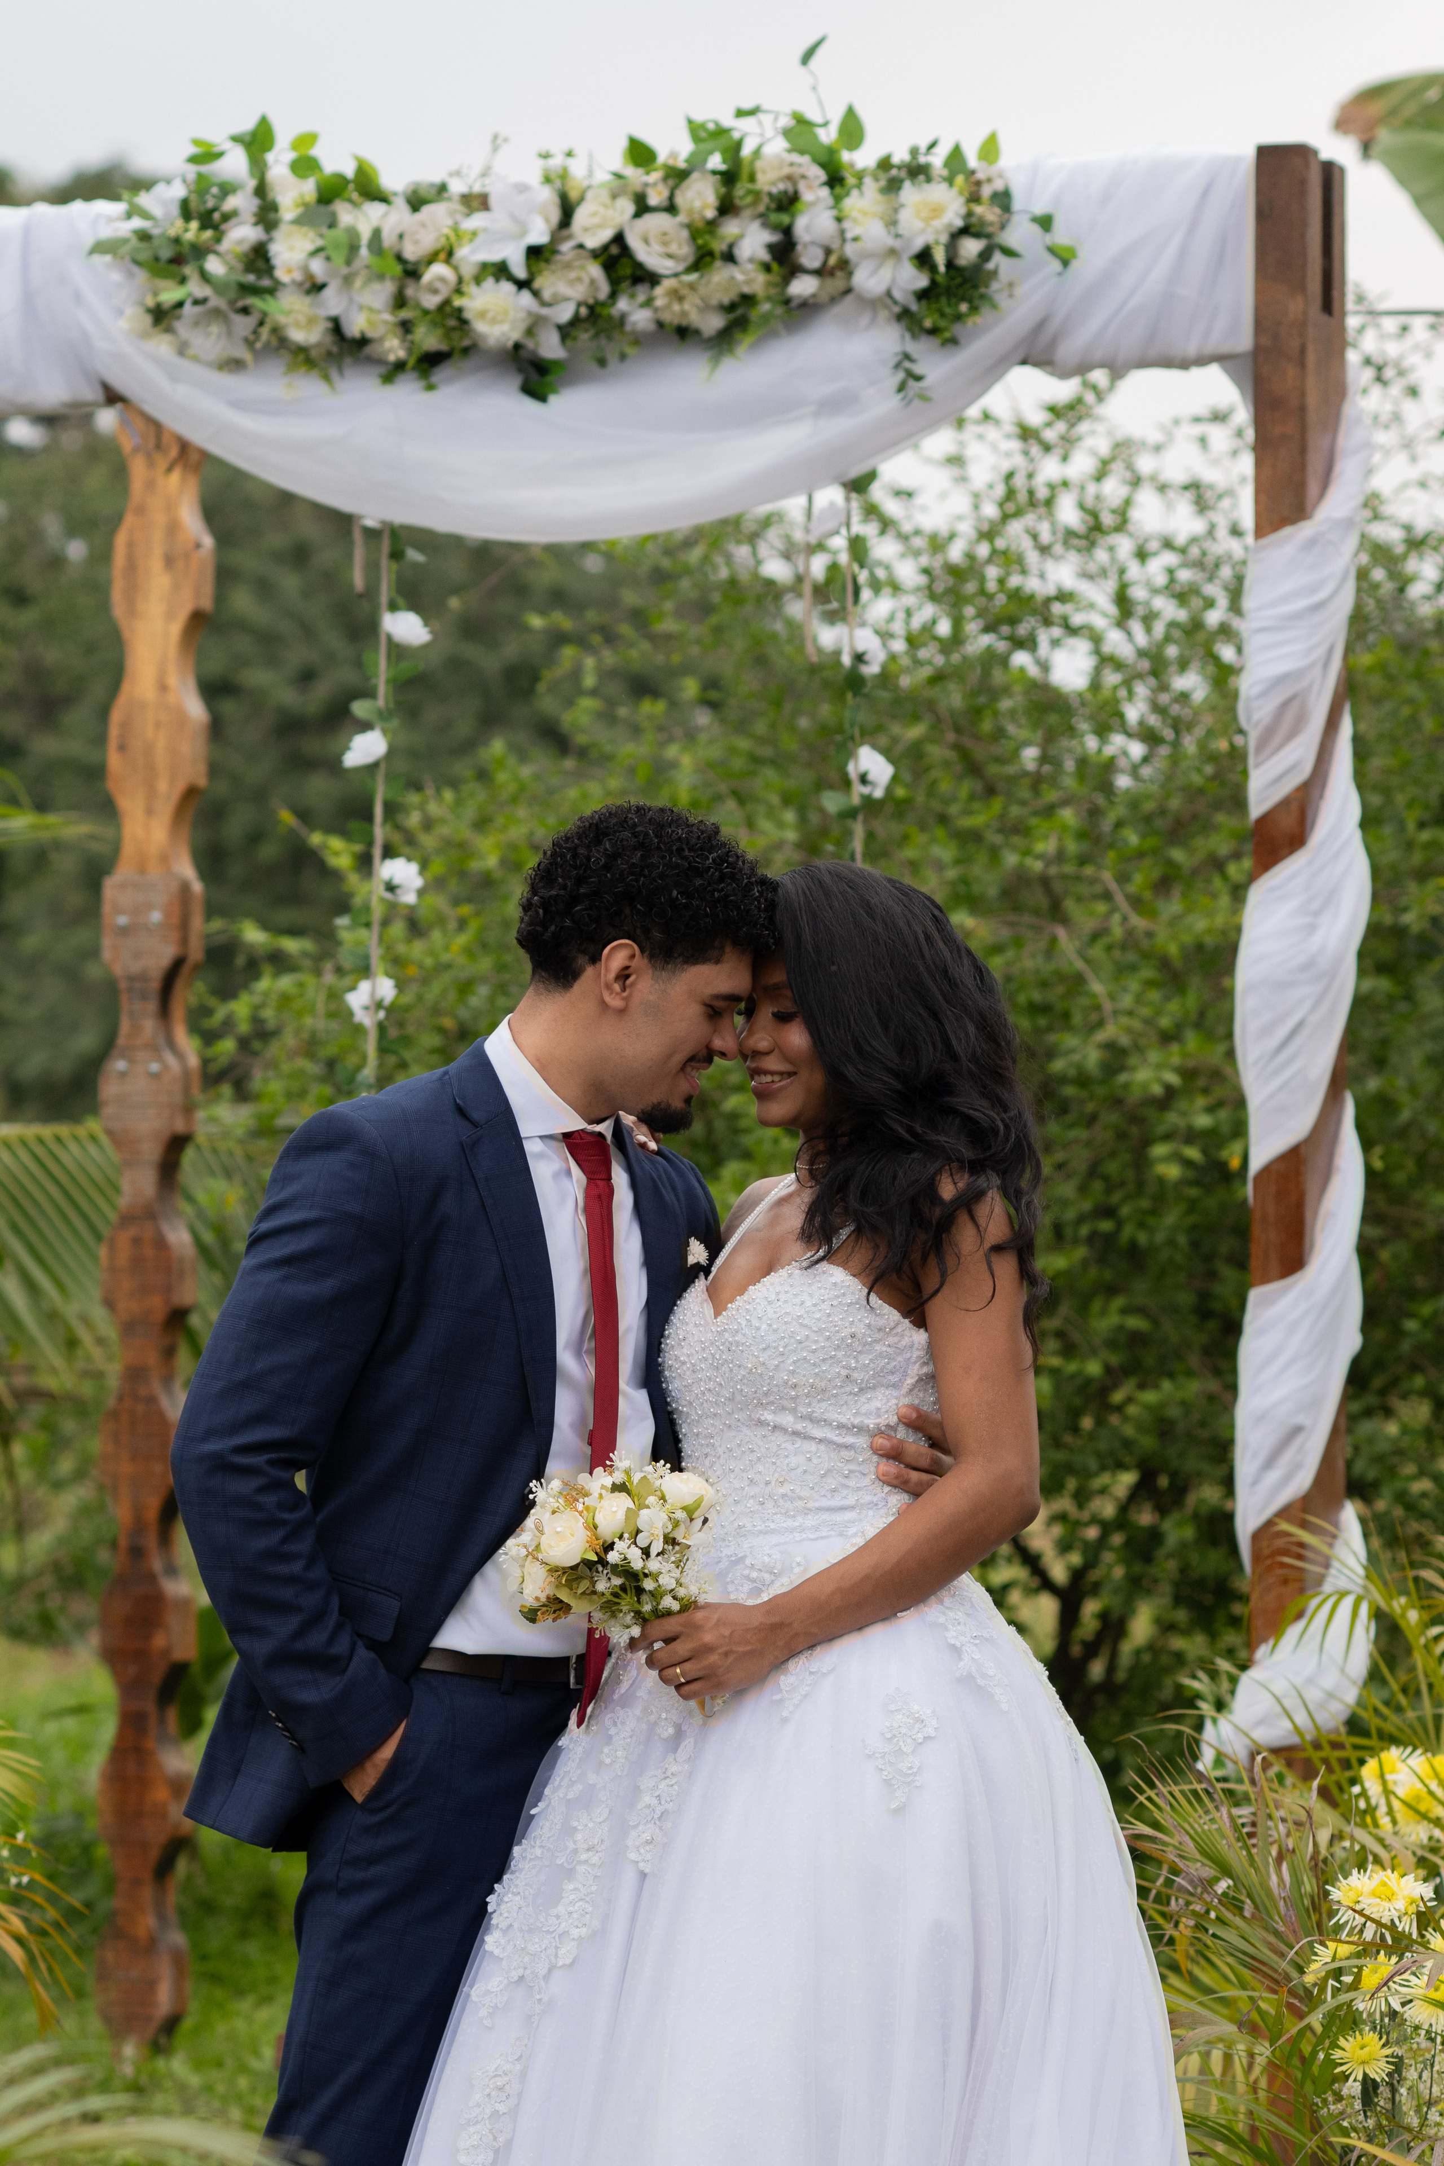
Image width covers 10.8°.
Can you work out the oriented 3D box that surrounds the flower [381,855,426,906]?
[{"bbox_3d":[-0.394,-0.250,9.402,0.054,0.060,0.052,0,0,-30],"label":"flower"}]

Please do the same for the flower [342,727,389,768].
[{"bbox_3d":[-0.441,-0.413,9.424,0.058,0.052,0.052,0,0,37],"label":"flower"}]

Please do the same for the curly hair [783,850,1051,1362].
[{"bbox_3d":[0.166,0.024,6.580,0.250,0.430,0.250,0,0,-37],"label":"curly hair"}]

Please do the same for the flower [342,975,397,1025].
[{"bbox_3d":[-0.434,-0.103,9.421,0.067,0.063,0.052,0,0,18],"label":"flower"}]

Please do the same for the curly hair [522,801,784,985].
[{"bbox_3d":[-0.066,-0.164,6.620,0.220,0.165,0.190,10,3,21],"label":"curly hair"}]

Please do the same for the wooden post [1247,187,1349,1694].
[{"bbox_3d":[0.673,0.076,8.905,0.072,2.335,0.100,0,0,25],"label":"wooden post"}]

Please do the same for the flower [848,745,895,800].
[{"bbox_3d":[0.178,-0.371,9.135,0.057,0.065,0.052,0,0,-30],"label":"flower"}]

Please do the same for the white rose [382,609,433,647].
[{"bbox_3d":[-0.387,-0.559,9.399,0.062,0.046,0.052,0,0,-37],"label":"white rose"}]

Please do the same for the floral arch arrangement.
[{"bbox_3d":[-0.170,-1.008,9.218,1.170,0.360,0.270,0,0,25],"label":"floral arch arrangement"}]

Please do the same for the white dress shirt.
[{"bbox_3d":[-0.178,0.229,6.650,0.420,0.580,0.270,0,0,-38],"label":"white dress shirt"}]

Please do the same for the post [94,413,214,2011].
[{"bbox_3d":[-0.711,0.181,9.550,0.100,2.069,0.085,0,0,25],"label":"post"}]

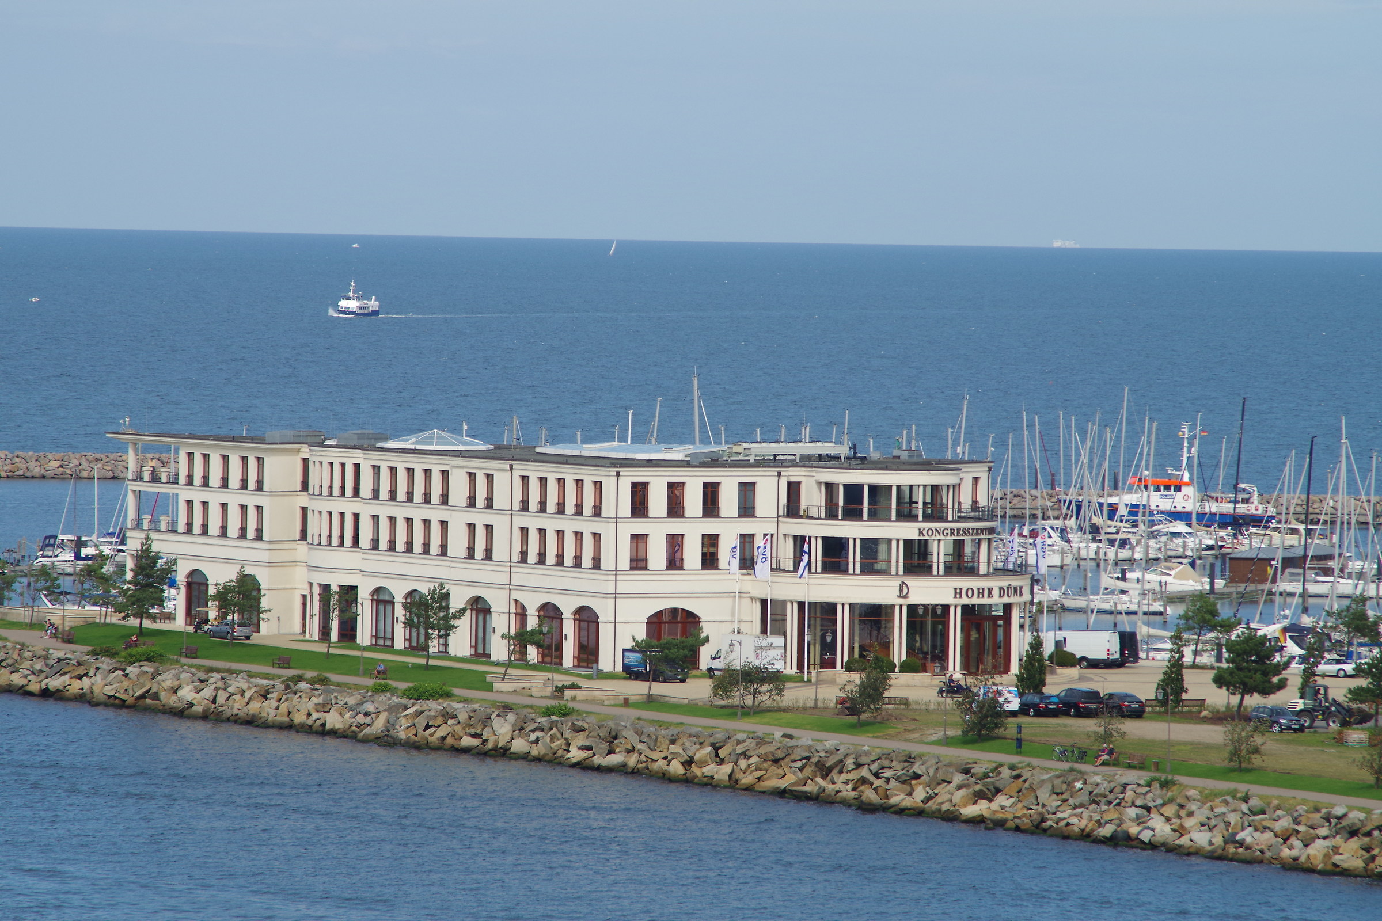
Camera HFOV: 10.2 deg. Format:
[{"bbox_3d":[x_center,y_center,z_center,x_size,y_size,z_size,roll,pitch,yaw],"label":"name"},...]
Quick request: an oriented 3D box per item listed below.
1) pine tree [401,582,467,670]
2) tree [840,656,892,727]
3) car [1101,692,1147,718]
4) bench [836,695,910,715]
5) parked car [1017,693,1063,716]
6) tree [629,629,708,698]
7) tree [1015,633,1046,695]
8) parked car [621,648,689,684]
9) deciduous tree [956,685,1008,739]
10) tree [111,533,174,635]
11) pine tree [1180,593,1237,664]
[{"bbox_3d":[-18.797,12.146,566.008,4.889,6.309,4.645,1,2,0],"label":"pine tree"},{"bbox_3d":[11.564,15.238,511.054,3.418,4.699,3.247,1,2,0],"label":"tree"},{"bbox_3d":[29.323,16.647,527.921,1.870,1.500,4.800,0,2,-20],"label":"car"},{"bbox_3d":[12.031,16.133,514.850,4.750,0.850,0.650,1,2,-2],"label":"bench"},{"bbox_3d":[23.749,16.581,527.371,1.780,1.460,4.620,0,2,-21],"label":"parked car"},{"bbox_3d":[-1.412,13.771,519.992,5.210,4.750,4.950,1,2,0],"label":"tree"},{"bbox_3d":[22.878,13.969,522.437,2.180,5.100,2.180,1,2,0],"label":"tree"},{"bbox_3d":[-2.571,14.802,558.319,1.930,2.100,5.100,0,2,-40],"label":"parked car"},{"bbox_3d":[18.707,16.248,499.445,3.270,3.688,3.107,1,2,0],"label":"deciduous tree"},{"bbox_3d":[-41.495,9.440,587.783,4.830,7.660,4.830,1,2,0],"label":"tree"},{"bbox_3d":[38.315,12.514,574.461,4.240,5.310,4.240,1,2,0],"label":"pine tree"}]

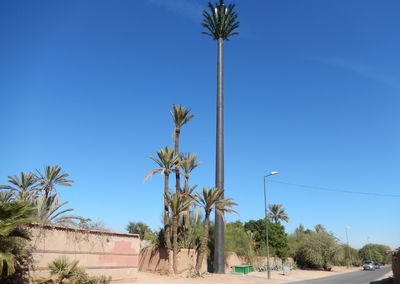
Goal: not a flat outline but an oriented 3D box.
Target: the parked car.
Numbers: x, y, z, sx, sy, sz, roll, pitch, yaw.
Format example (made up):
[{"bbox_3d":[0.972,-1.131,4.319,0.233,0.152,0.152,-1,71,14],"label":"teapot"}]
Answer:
[{"bbox_3d":[28.850,21.165,49.409,1.720,1.550,4.200,-11,-25,31],"label":"parked car"}]

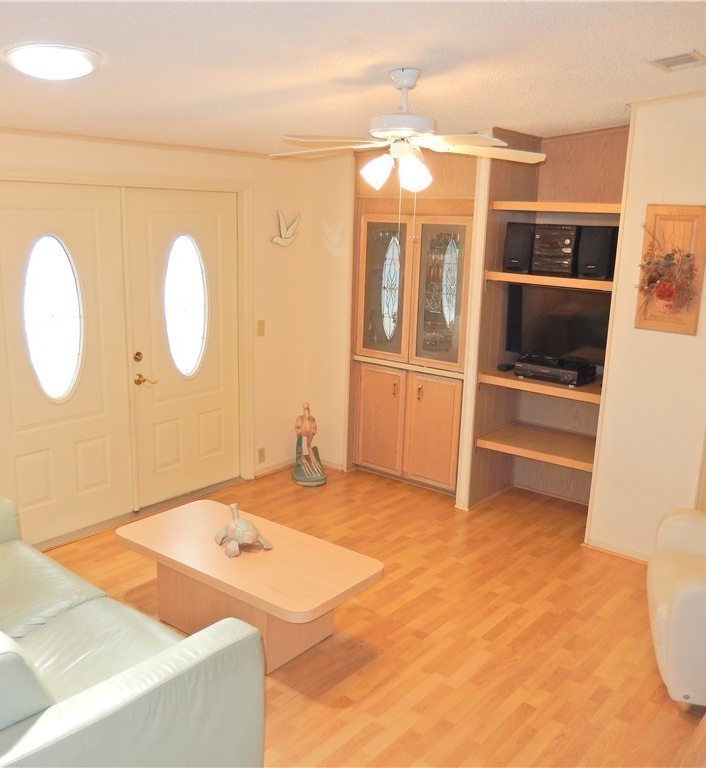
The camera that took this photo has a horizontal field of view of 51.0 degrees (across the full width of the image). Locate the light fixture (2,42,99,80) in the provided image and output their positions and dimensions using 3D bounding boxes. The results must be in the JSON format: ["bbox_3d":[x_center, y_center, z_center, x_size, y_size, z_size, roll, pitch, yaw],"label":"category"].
[{"bbox_3d":[-1.013,-1.083,2.500,0.305,0.045,0.305,3,12,37],"label":"light fixture"}]

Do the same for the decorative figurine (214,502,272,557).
[{"bbox_3d":[-0.517,0.676,3.465,0.235,0.166,0.235,-6,15,-29],"label":"decorative figurine"}]

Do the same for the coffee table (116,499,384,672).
[{"bbox_3d":[-0.509,0.963,3.500,1.235,0.412,0.610,11,16,35],"label":"coffee table"}]

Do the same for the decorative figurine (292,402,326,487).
[{"bbox_3d":[-0.311,0.432,5.412,0.245,0.590,0.230,-1,13,-13],"label":"decorative figurine"}]

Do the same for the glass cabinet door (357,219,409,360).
[{"bbox_3d":[0.230,-0.674,5.231,0.435,1.000,0.025,11,16,35],"label":"glass cabinet door"}]

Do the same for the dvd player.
[{"bbox_3d":[1.274,-0.078,4.668,0.400,0.100,0.310,11,16,35],"label":"dvd player"}]

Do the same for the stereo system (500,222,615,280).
[{"bbox_3d":[1.276,-0.818,4.504,0.650,0.300,0.270,11,16,35],"label":"stereo system"}]

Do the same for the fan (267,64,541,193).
[{"bbox_3d":[0.210,-1.051,3.063,1.280,0.450,1.280,11,16,35],"label":"fan"}]

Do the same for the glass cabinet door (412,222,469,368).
[{"bbox_3d":[0.582,-0.605,4.976,0.435,1.000,0.025,11,16,35],"label":"glass cabinet door"}]

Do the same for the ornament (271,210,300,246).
[{"bbox_3d":[-0.469,-1.119,5.332,0.040,0.265,0.290,11,16,35],"label":"ornament"}]

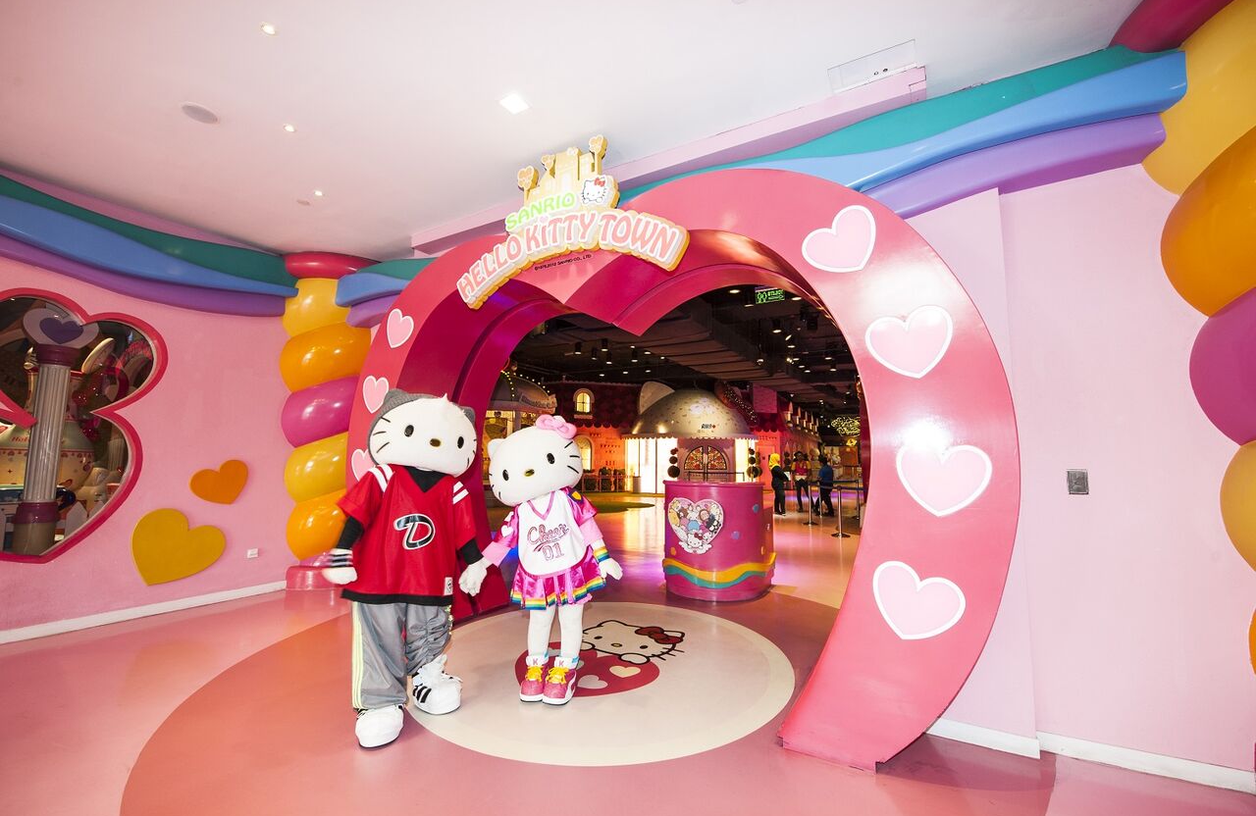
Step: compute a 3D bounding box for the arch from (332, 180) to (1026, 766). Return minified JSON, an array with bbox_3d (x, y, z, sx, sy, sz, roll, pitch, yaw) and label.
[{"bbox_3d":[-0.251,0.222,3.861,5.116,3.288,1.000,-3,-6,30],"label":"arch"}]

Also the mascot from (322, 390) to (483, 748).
[{"bbox_3d":[-1.282,0.844,2.802,0.820,1.860,0.640,3,-6,-29],"label":"mascot"}]

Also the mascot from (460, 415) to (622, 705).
[{"bbox_3d":[-0.552,0.931,3.213,1.000,1.760,0.620,0,-5,-2],"label":"mascot"}]

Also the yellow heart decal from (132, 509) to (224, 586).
[{"bbox_3d":[-4.307,1.310,4.710,0.030,0.695,0.685,-4,-7,38],"label":"yellow heart decal"}]

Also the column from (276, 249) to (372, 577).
[{"bbox_3d":[-3.559,-0.020,5.833,0.850,3.580,0.750,1,-5,-11],"label":"column"}]

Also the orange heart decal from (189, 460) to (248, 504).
[{"bbox_3d":[-4.148,0.763,4.962,0.030,0.454,0.459,-4,-7,38],"label":"orange heart decal"}]

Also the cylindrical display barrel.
[{"bbox_3d":[1.016,1.419,5.522,1.100,1.200,1.020,-3,-6,30],"label":"cylindrical display barrel"}]

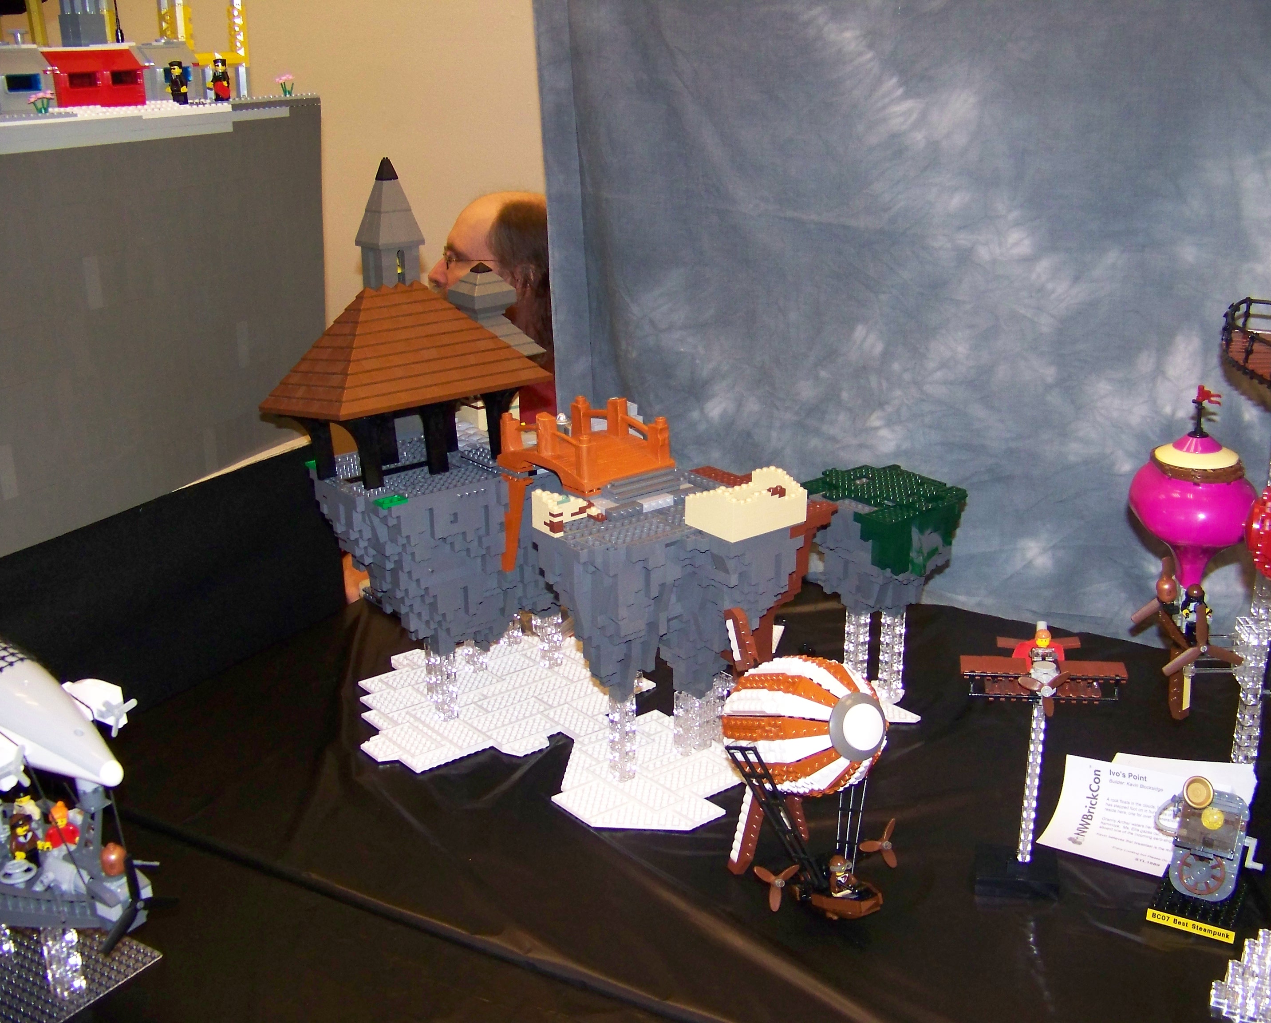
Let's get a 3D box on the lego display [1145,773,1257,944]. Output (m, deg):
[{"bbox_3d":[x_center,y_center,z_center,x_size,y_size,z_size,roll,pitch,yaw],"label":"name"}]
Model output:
[{"bbox_3d":[0.442,0.265,1.099,0.080,0.088,0.080,10,22,28],"label":"lego display"}]

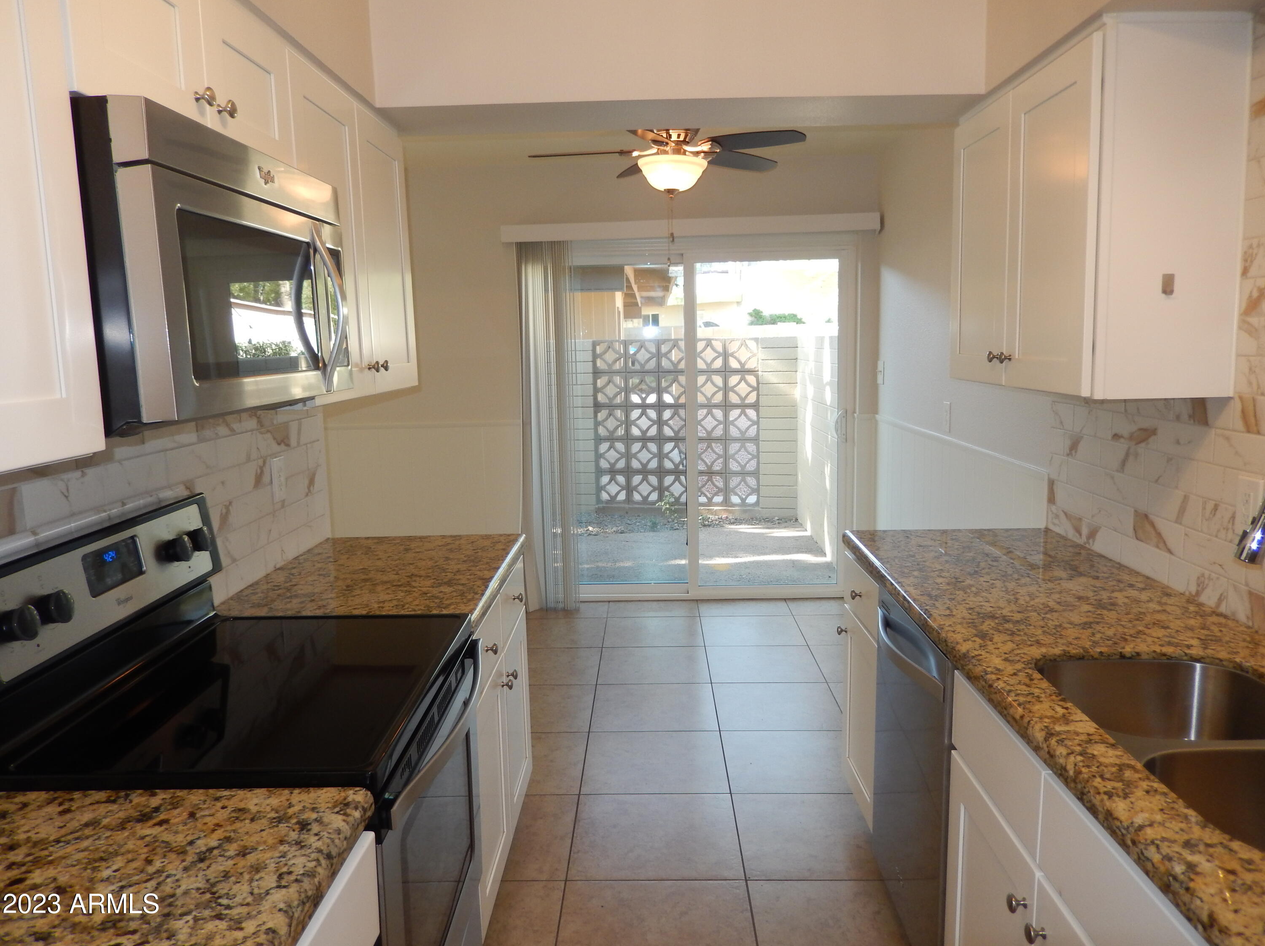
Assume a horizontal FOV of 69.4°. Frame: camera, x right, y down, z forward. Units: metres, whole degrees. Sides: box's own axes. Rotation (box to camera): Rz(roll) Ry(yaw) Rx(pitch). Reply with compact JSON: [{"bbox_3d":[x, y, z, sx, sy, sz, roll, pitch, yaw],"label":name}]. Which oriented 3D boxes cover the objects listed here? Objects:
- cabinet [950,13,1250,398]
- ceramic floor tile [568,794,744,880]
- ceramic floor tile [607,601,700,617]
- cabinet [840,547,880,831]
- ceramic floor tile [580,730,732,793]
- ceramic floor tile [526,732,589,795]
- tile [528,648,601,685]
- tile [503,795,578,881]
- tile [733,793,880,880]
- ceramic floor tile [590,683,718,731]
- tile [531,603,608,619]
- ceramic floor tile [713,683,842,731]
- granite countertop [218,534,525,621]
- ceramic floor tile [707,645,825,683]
[{"bbox_3d":[1.119,-0.609,2.334,0.316,0.779,0.874,-1,8,1],"label":"cabinet"},{"bbox_3d":[0.073,1.133,2.853,0.513,0.012,0.501,-1,8,1],"label":"ceramic floor tile"},{"bbox_3d":[0.124,0.773,5.156,0.503,0.010,0.312,-1,8,1],"label":"ceramic floor tile"},{"bbox_3d":[0.974,0.654,2.697,0.600,0.820,0.440,-1,8,1],"label":"cabinet"},{"bbox_3d":[0.082,1.039,3.285,0.503,0.010,0.495,-1,8,1],"label":"ceramic floor tile"},{"bbox_3d":[-0.378,1.071,3.359,0.410,0.012,0.501,-1,8,1],"label":"ceramic floor tile"},{"bbox_3d":[-0.399,0.909,4.279,0.503,0.010,0.495,-1,8,1],"label":"tile"},{"bbox_3d":[-0.389,1.142,2.864,0.410,0.012,0.501,-1,8,1],"label":"tile"},{"bbox_3d":[0.564,1.123,2.841,0.470,0.012,0.501,-1,8,1],"label":"tile"},{"bbox_3d":[0.093,0.970,3.776,0.503,0.010,0.495,-1,8,1],"label":"ceramic floor tile"},{"bbox_3d":[-0.386,0.798,5.248,0.507,0.012,0.309,-1,8,1],"label":"tile"},{"bbox_3d":[0.606,0.979,3.831,0.513,0.012,0.501,-1,8,1],"label":"ceramic floor tile"},{"bbox_3d":[-0.676,0.292,2.513,0.641,0.040,0.910,-1,8,1],"label":"granite countertop"},{"bbox_3d":[0.607,0.891,4.253,0.503,0.010,0.495,-1,8,1],"label":"ceramic floor tile"}]

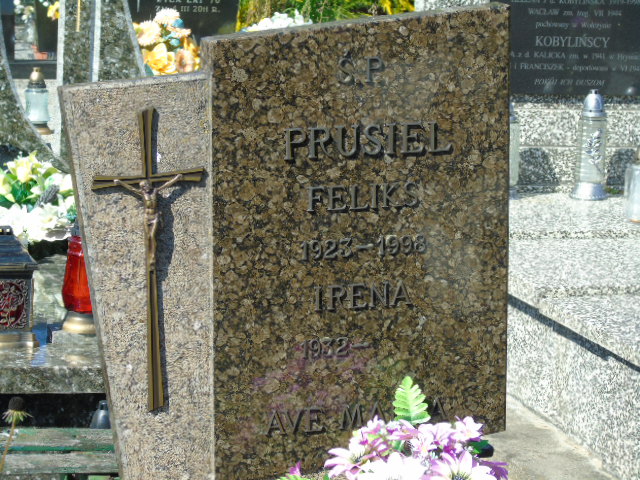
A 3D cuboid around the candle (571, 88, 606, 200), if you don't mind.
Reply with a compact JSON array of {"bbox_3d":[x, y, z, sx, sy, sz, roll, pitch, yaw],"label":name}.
[{"bbox_3d":[0.659,-0.234,4.850,0.090,0.265,0.090,1,9,-3],"label":"candle"}]

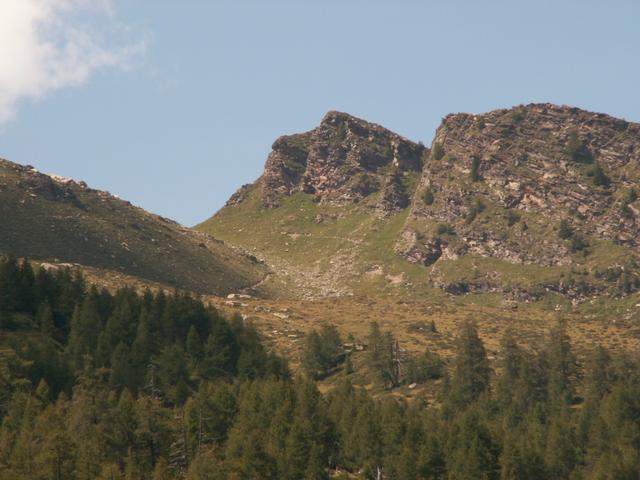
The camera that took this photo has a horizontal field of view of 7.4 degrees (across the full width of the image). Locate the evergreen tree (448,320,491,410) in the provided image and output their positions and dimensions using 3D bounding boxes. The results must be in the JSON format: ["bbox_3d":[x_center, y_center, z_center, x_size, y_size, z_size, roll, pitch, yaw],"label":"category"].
[{"bbox_3d":[23.103,19.549,760.000,6.300,14.300,6.300,0,-10,0],"label":"evergreen tree"}]

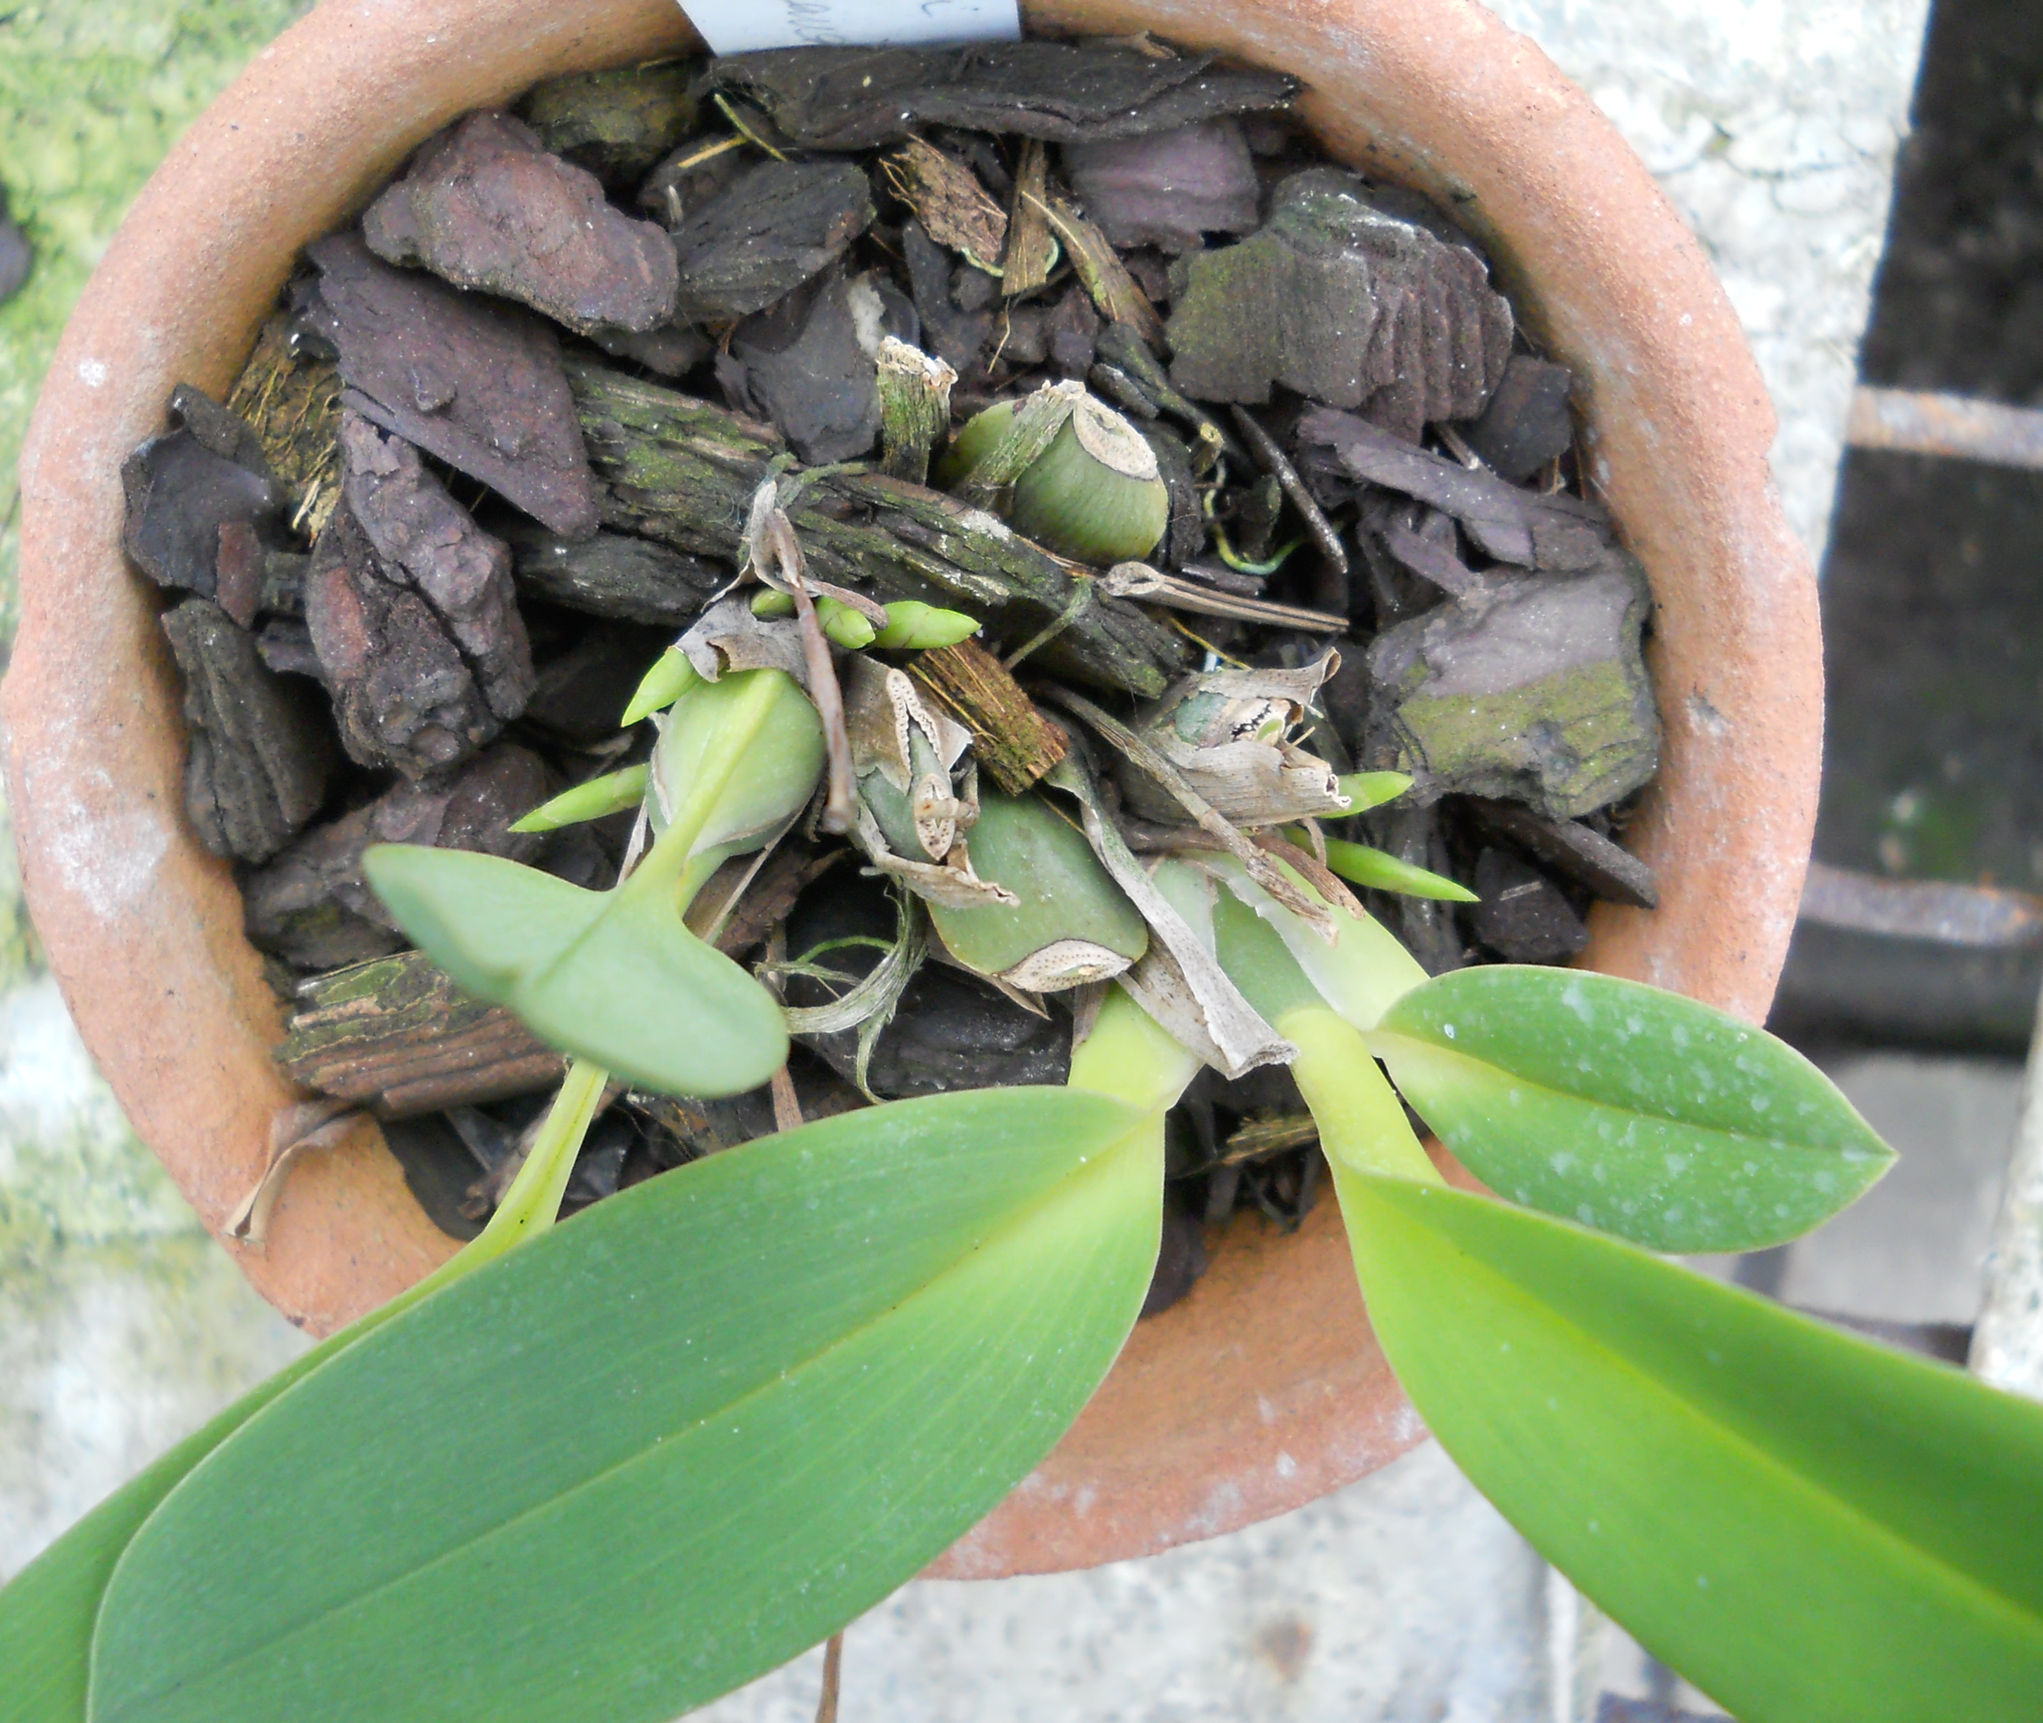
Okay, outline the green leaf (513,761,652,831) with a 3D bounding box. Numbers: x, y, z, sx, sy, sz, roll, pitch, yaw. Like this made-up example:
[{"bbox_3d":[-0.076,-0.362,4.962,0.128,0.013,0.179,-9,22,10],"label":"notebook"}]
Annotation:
[{"bbox_3d":[-0.035,-0.005,0.215,0.012,0.003,0.003,-22,83,-9],"label":"green leaf"}]

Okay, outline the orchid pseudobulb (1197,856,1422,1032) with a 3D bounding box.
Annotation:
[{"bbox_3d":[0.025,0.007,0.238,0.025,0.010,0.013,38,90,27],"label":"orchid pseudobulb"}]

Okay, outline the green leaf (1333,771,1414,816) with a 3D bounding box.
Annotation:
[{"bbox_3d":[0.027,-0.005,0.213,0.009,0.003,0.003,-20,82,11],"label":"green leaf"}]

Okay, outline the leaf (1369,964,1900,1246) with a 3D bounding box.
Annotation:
[{"bbox_3d":[0.044,0.017,0.195,0.040,0.005,0.018,13,81,22],"label":"leaf"}]

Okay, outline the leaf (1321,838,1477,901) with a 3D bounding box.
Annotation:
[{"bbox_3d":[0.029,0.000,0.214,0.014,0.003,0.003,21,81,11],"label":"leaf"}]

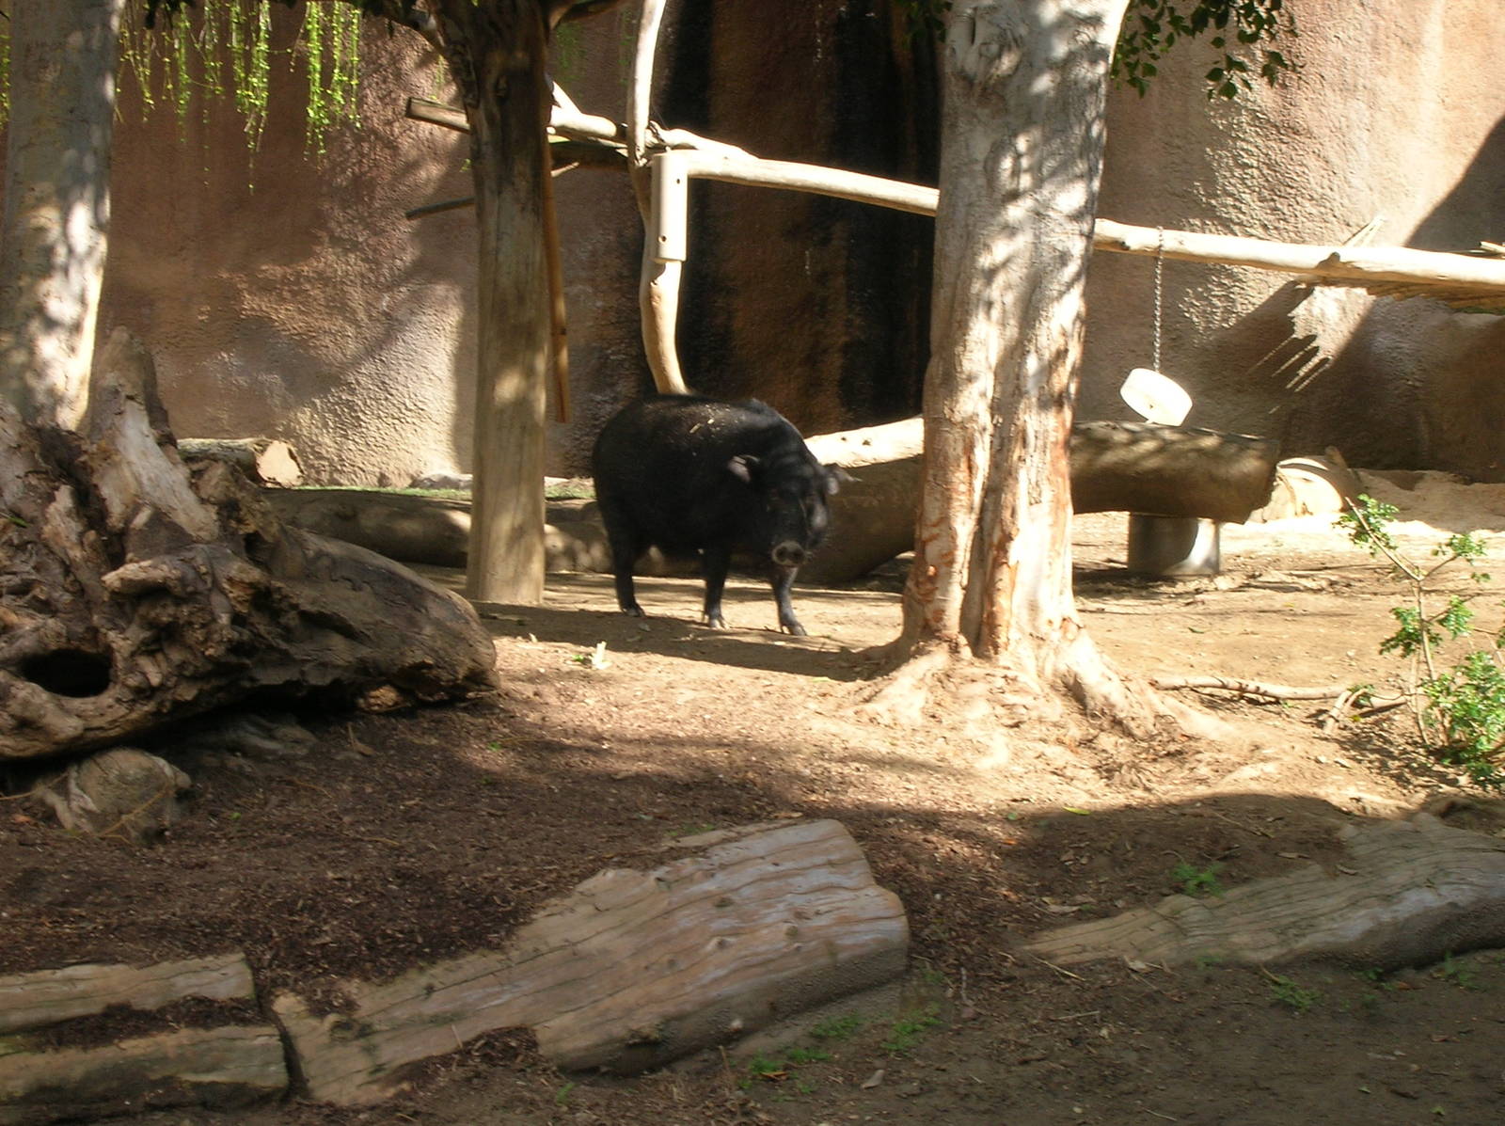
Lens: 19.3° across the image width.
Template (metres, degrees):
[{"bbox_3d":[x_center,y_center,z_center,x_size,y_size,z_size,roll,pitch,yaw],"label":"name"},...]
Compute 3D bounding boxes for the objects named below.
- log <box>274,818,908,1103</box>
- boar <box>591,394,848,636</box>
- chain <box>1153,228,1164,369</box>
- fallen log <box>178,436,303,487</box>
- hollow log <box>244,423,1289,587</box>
[{"bbox_3d":[-0.299,0.747,8.250,0.400,0.280,1.500,5,7,36],"label":"log"},{"bbox_3d":[-0.111,-0.161,14.650,0.400,0.750,1.100,-3,7,-34],"label":"boar"},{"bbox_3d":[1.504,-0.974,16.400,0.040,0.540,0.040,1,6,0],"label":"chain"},{"bbox_3d":[-2.311,-0.430,19.200,0.750,0.240,0.250,-2,6,-25],"label":"fallen log"},{"bbox_3d":[0.045,-0.227,16.300,3.750,0.570,0.460,1,6,0],"label":"hollow log"}]

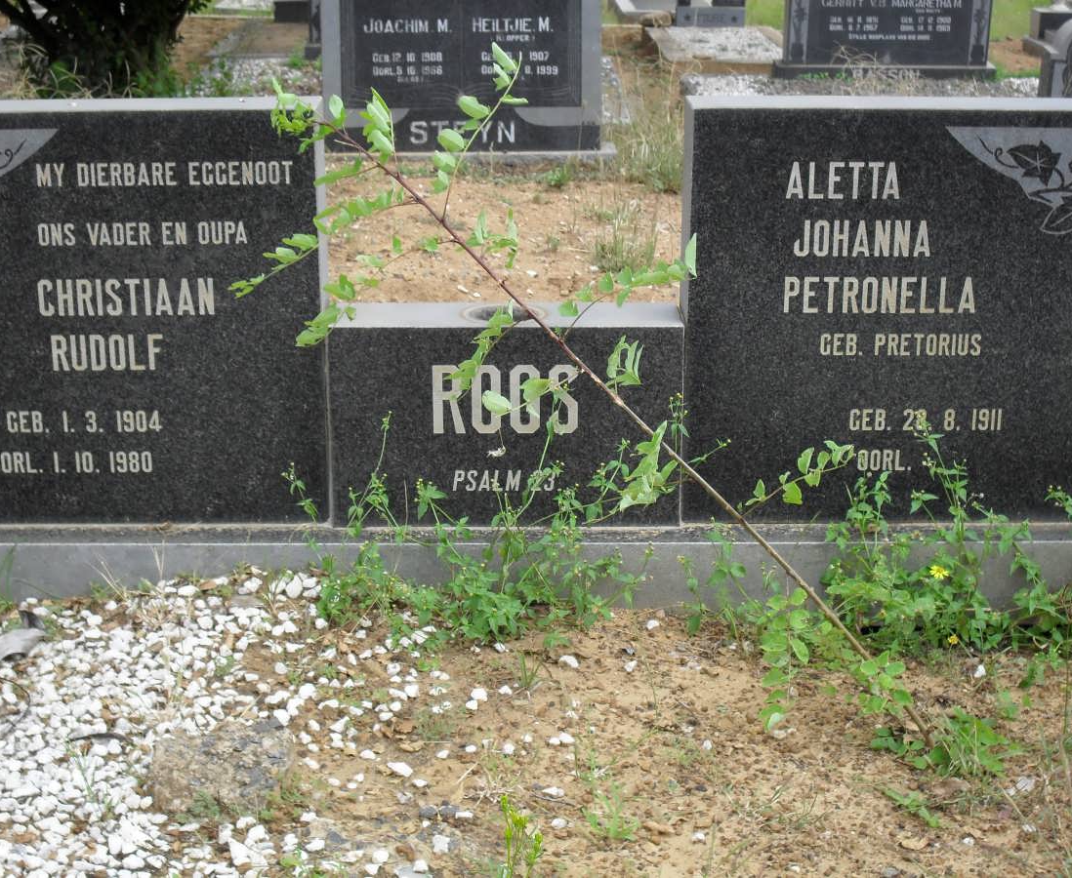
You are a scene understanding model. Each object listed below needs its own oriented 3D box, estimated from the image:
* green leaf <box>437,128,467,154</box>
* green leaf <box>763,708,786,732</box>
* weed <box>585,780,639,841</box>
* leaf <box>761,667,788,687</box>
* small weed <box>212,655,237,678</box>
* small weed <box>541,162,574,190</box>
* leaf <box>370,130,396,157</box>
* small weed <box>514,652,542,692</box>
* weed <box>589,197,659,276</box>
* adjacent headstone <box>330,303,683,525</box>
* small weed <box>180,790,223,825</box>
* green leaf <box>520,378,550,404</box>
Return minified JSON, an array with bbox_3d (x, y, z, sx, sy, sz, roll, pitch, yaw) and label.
[{"bbox_3d":[-0.106,-0.375,2.416,0.036,0.031,0.018,0,17,0],"label":"green leaf"},{"bbox_3d":[0.305,0.360,2.463,0.029,0.029,0.020,0,17,0],"label":"green leaf"},{"bbox_3d":[0.088,0.424,2.225,0.063,0.060,0.055,0,17,0],"label":"weed"},{"bbox_3d":[0.304,0.304,2.456,0.034,0.024,0.020,0,17,0],"label":"leaf"},{"bbox_3d":[-0.428,0.310,2.654,0.032,0.028,0.028,0,17,0],"label":"small weed"},{"bbox_3d":[0.073,-0.885,6.468,0.105,0.083,0.090,0,17,0],"label":"small weed"},{"bbox_3d":[-0.191,-0.371,2.417,0.031,0.033,0.018,0,17,0],"label":"leaf"},{"bbox_3d":[-0.011,0.312,2.611,0.040,0.048,0.035,0,17,0],"label":"small weed"},{"bbox_3d":[0.235,-0.550,5.183,0.190,0.194,0.150,0,17,0],"label":"weed"},{"bbox_3d":[-0.046,-0.039,2.997,0.530,0.315,0.155,0,17,-1],"label":"adjacent headstone"},{"bbox_3d":[-0.390,0.427,2.264,0.053,0.031,0.045,0,17,0],"label":"small weed"},{"bbox_3d":[-0.001,-0.062,2.470,0.036,0.034,0.018,0,17,0],"label":"green leaf"}]

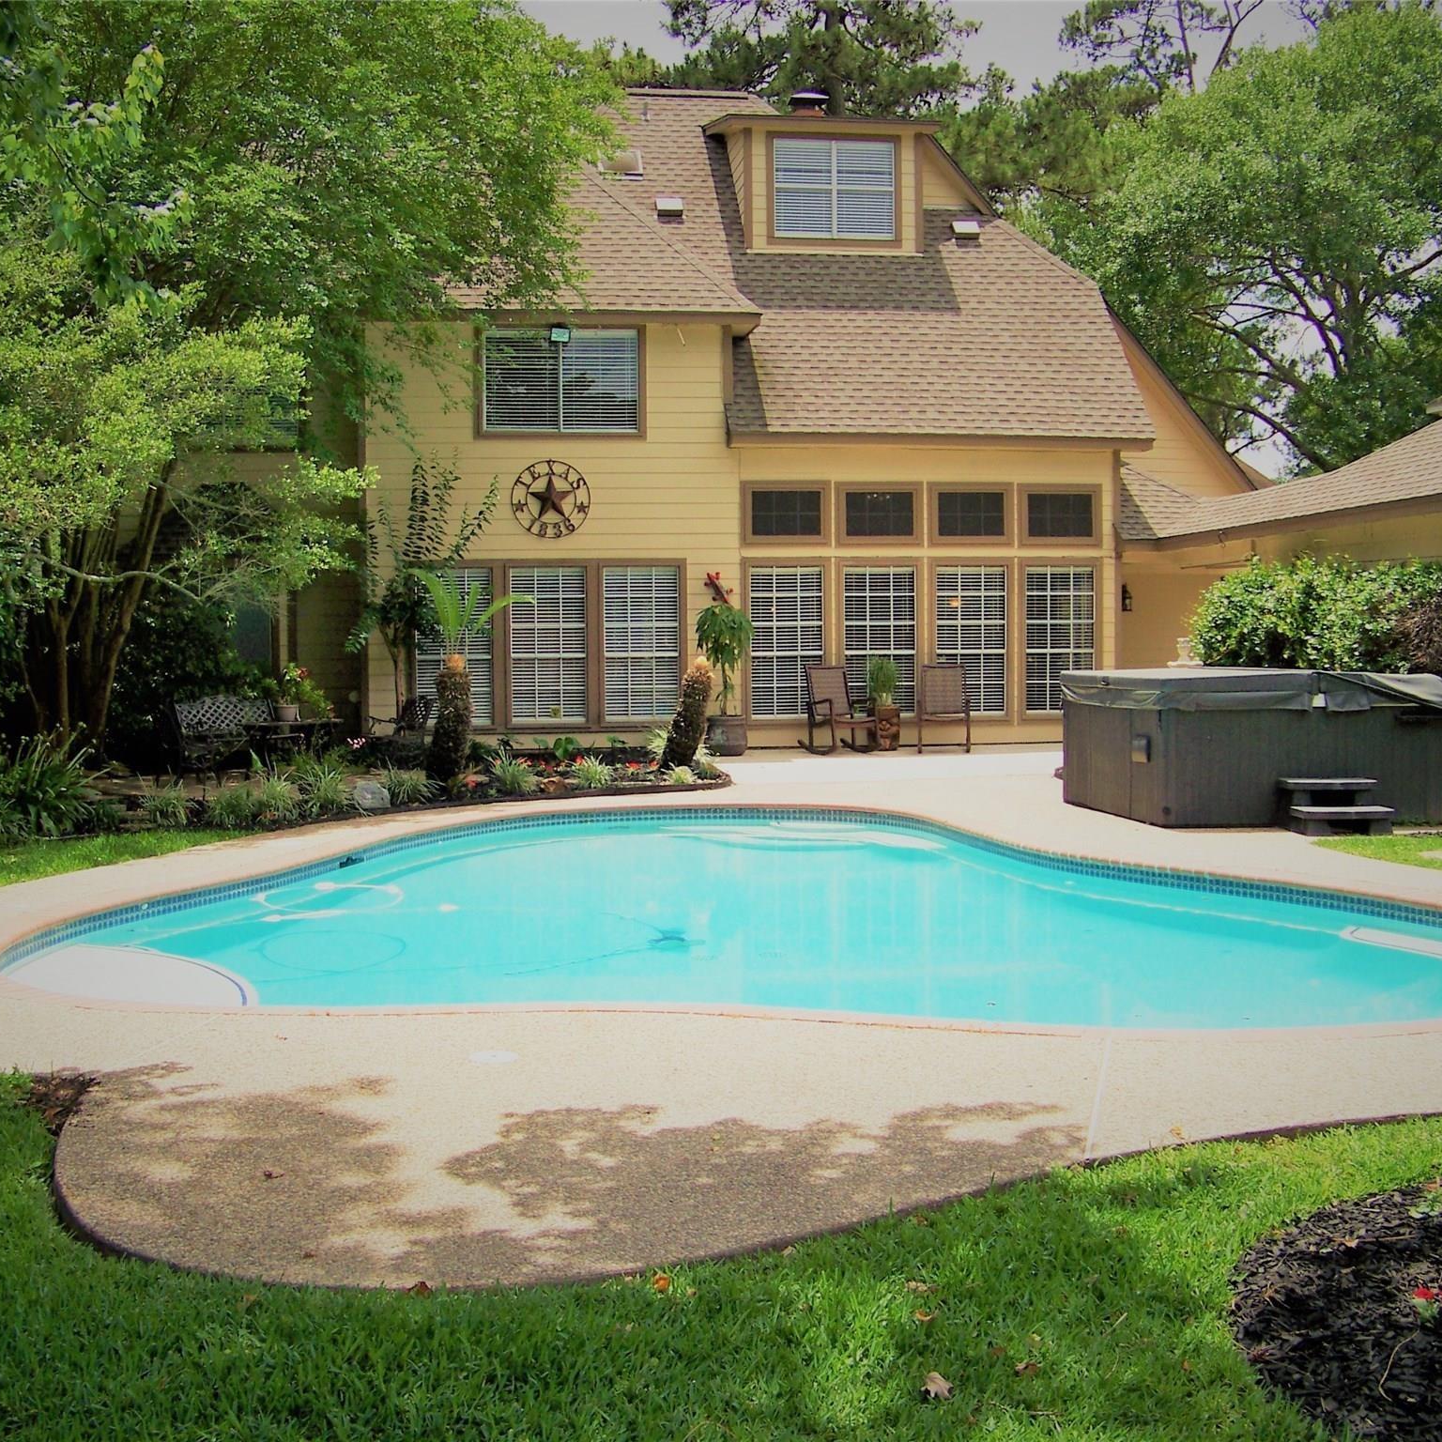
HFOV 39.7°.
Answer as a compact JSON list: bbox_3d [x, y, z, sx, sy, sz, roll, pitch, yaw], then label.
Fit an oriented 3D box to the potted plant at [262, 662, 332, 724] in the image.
[{"bbox_3d":[-4.188,-0.274,19.700,0.680,0.590,0.600,-1,3,-7],"label":"potted plant"}]

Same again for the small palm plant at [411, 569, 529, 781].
[{"bbox_3d":[-2.316,-0.414,18.350,1.000,1.950,0.900,-1,3,-7],"label":"small palm plant"}]

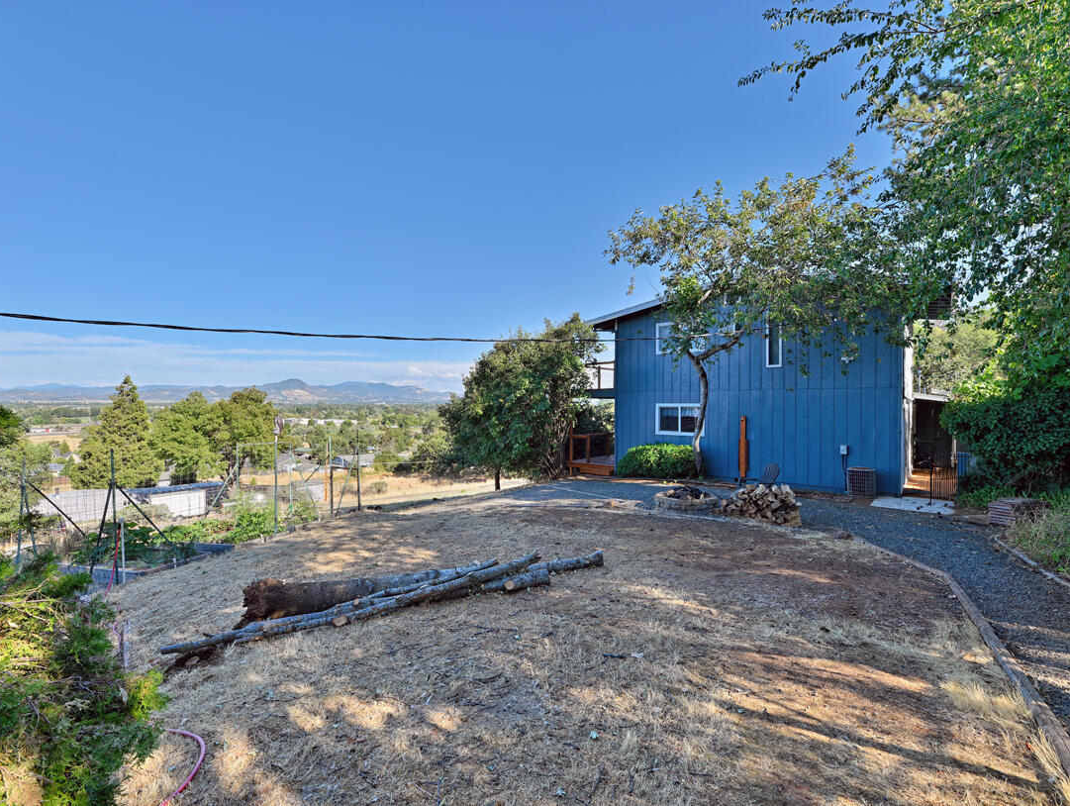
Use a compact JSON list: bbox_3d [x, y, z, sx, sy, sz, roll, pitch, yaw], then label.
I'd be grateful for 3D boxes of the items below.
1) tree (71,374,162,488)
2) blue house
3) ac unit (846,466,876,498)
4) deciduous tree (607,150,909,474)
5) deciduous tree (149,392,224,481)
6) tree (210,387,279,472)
[{"bbox_3d":[-43.551,3.560,49.000,7.000,12.590,7.000,0,0,-42],"label":"tree"},{"bbox_3d":[8.200,-0.680,16.800,9.600,6.200,7.500,0,0,41],"label":"blue house"},{"bbox_3d":[8.280,1.985,11.900,0.600,0.700,0.600,0,0,41],"label":"ac unit"},{"bbox_3d":[6.100,-2.150,13.000,6.700,8.700,5.700,0,0,25],"label":"deciduous tree"},{"bbox_3d":[-35.586,3.943,48.000,6.200,10.410,6.200,0,0,-37],"label":"deciduous tree"},{"bbox_3d":[-27.770,3.365,45.000,5.600,9.860,5.600,0,0,-32],"label":"tree"}]

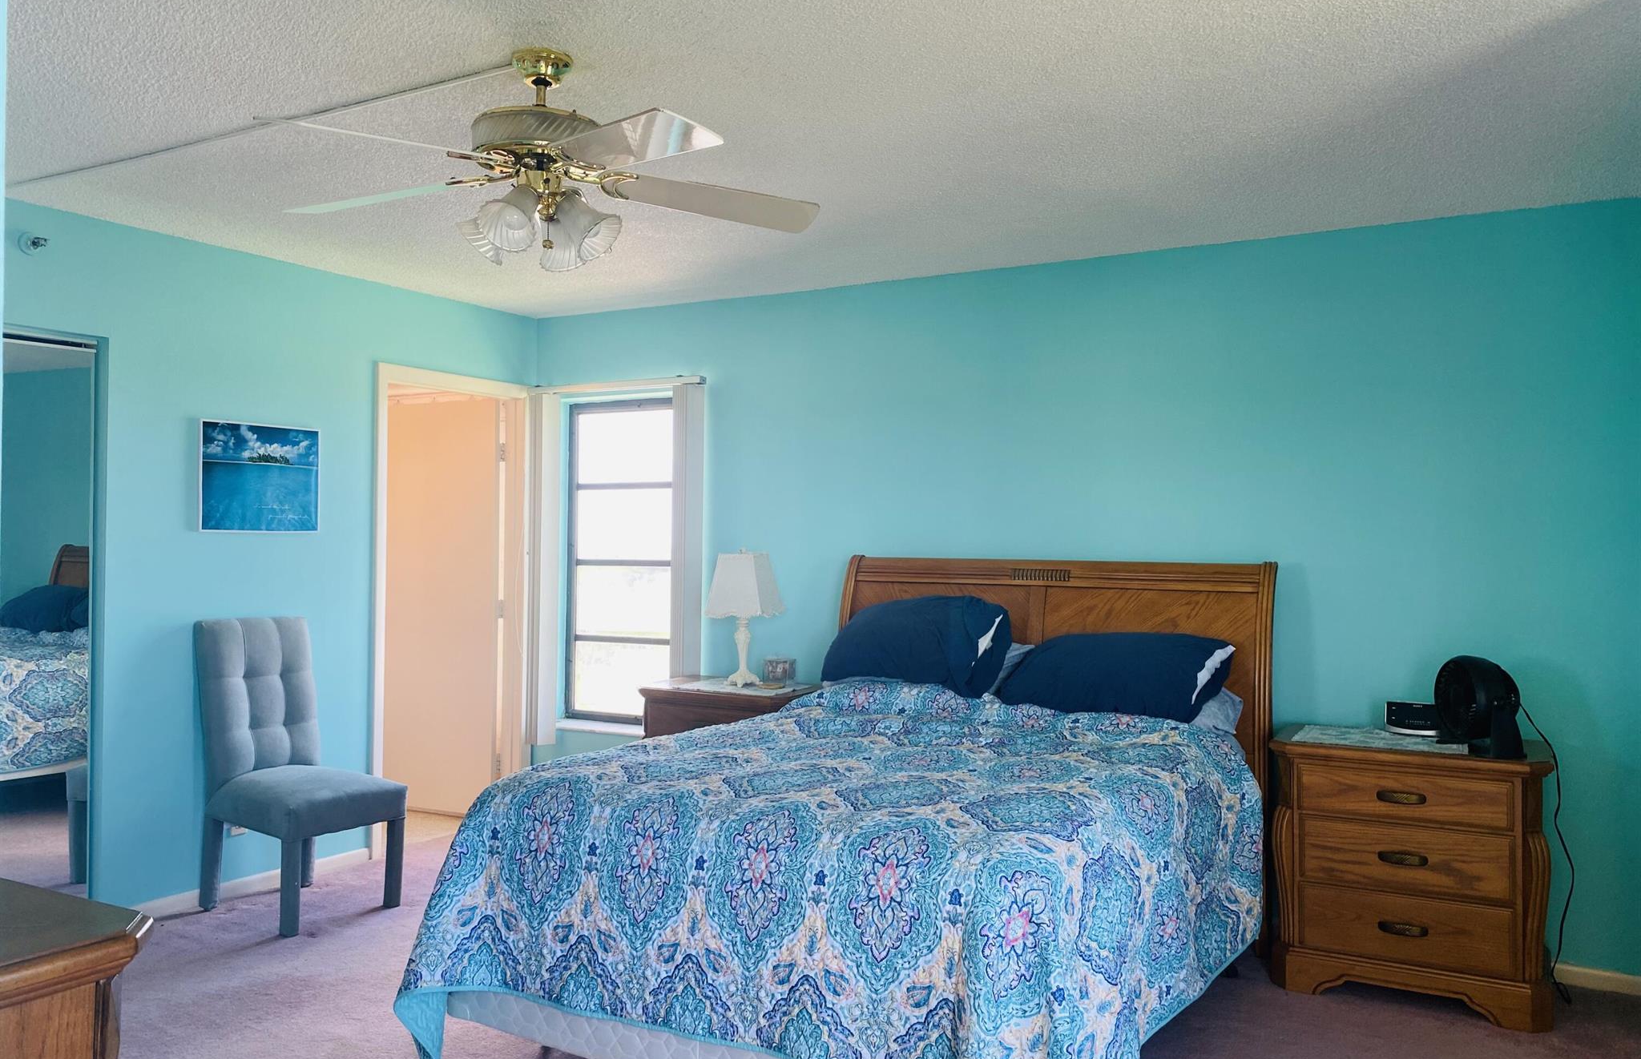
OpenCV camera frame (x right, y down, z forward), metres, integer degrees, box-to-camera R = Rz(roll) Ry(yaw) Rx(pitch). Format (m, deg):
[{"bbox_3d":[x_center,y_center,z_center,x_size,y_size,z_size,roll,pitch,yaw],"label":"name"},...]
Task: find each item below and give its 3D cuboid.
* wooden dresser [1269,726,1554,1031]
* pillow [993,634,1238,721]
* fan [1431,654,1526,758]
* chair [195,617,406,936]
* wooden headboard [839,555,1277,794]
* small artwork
[{"bbox_3d":[1.805,1.026,3.765,0.745,0.742,0.490,0,-1,30],"label":"wooden dresser"},{"bbox_3d":[0.967,0.475,4.136,0.690,0.170,0.450,0,27,30],"label":"pillow"},{"bbox_3d":[1.940,0.515,3.642,0.180,0.280,0.250,0,-1,3],"label":"fan"},{"bbox_3d":[-1.905,0.858,4.505,0.630,1.035,0.455,0,-1,35],"label":"chair"},{"bbox_3d":[0.800,0.752,4.518,1.610,1.290,0.220,0,-1,30],"label":"wooden headboard"},{"bbox_3d":[-2.161,-0.196,4.771,0.025,0.412,0.508,0,-1,30],"label":"small artwork"}]

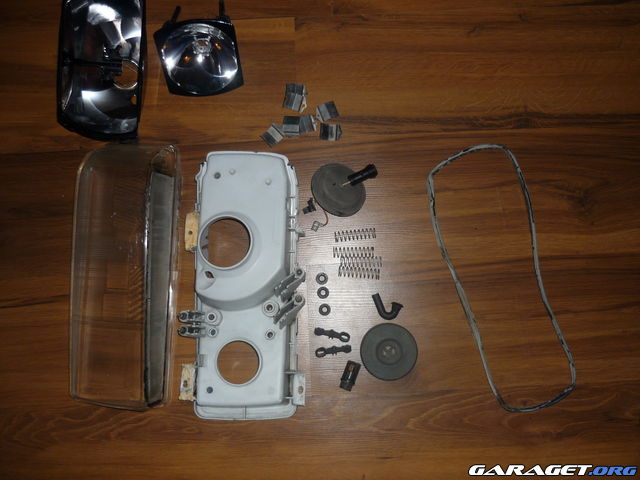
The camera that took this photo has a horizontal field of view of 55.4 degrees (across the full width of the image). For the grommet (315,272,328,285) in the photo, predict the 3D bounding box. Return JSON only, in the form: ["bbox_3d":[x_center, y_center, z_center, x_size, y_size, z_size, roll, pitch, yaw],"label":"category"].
[{"bbox_3d":[0.004,0.061,0.949,0.019,0.006,0.019,0,87,1],"label":"grommet"}]

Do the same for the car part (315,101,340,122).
[{"bbox_3d":[0.013,-0.197,0.938,0.032,0.011,0.026,-22,86,0],"label":"car part"}]

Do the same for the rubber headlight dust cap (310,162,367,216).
[{"bbox_3d":[0.027,-0.073,0.915,0.087,0.020,0.087,8,67,-19],"label":"rubber headlight dust cap"}]

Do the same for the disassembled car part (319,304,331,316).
[{"bbox_3d":[0.008,0.106,0.920,0.018,0.005,0.018,0,86,2],"label":"disassembled car part"}]

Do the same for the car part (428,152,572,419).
[{"bbox_3d":[0.270,0.056,0.913,0.141,0.010,0.402,-15,86,1],"label":"car part"}]

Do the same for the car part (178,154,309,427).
[{"bbox_3d":[-0.115,0.067,0.904,0.186,0.100,0.412,0,87,1],"label":"car part"}]

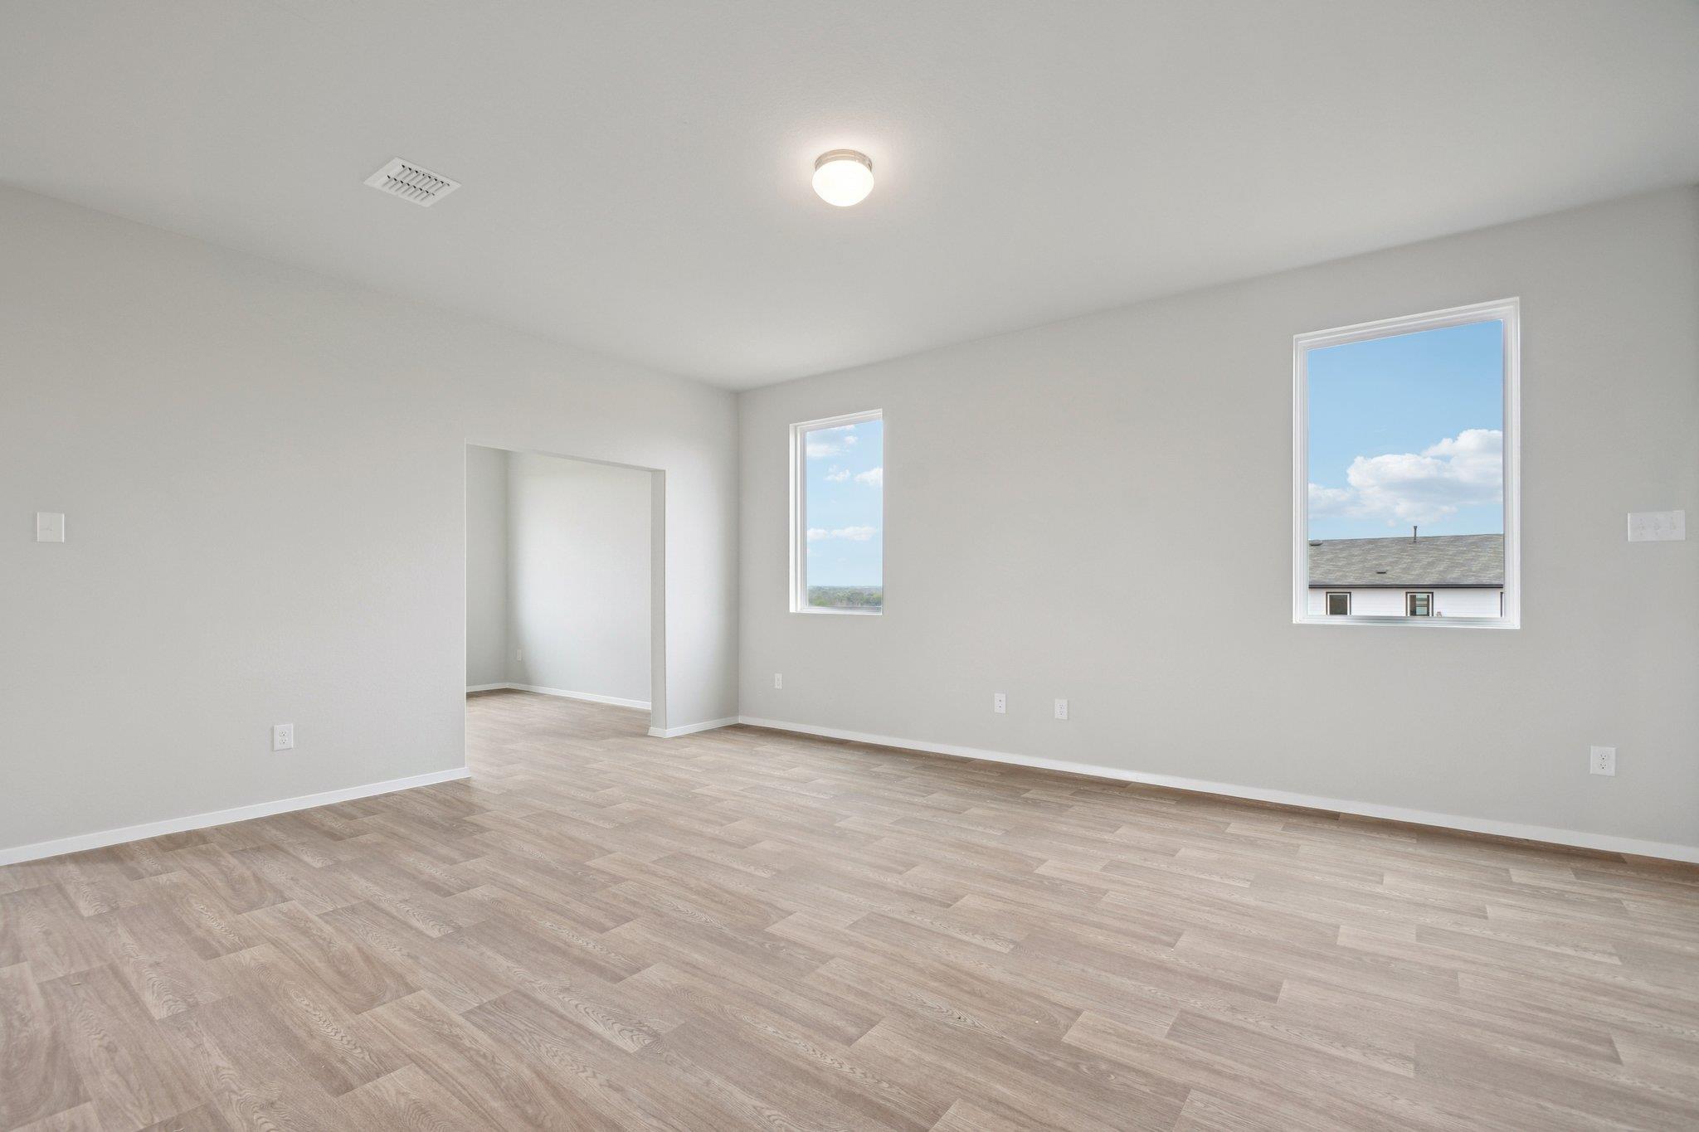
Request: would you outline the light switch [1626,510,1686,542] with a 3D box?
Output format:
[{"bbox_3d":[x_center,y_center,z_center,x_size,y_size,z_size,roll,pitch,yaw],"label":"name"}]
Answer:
[{"bbox_3d":[3.307,-0.161,2.900,0.160,0.118,0.012,-1,-2,35],"label":"light switch"}]

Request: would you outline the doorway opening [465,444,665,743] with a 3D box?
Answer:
[{"bbox_3d":[-1.848,0.268,4.744,0.160,1.966,1.422,-2,-3,38],"label":"doorway opening"}]

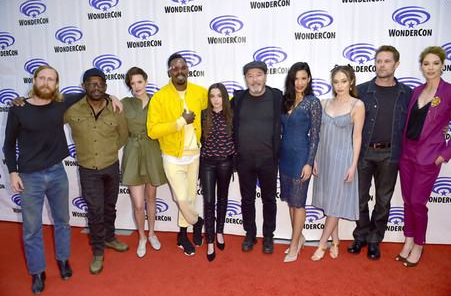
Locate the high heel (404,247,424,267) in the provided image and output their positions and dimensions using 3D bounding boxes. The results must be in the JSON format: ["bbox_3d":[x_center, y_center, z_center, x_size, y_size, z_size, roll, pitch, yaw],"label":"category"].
[{"bbox_3d":[1.667,0.949,2.664,0.215,0.130,0.082,-7,11,-31],"label":"high heel"}]

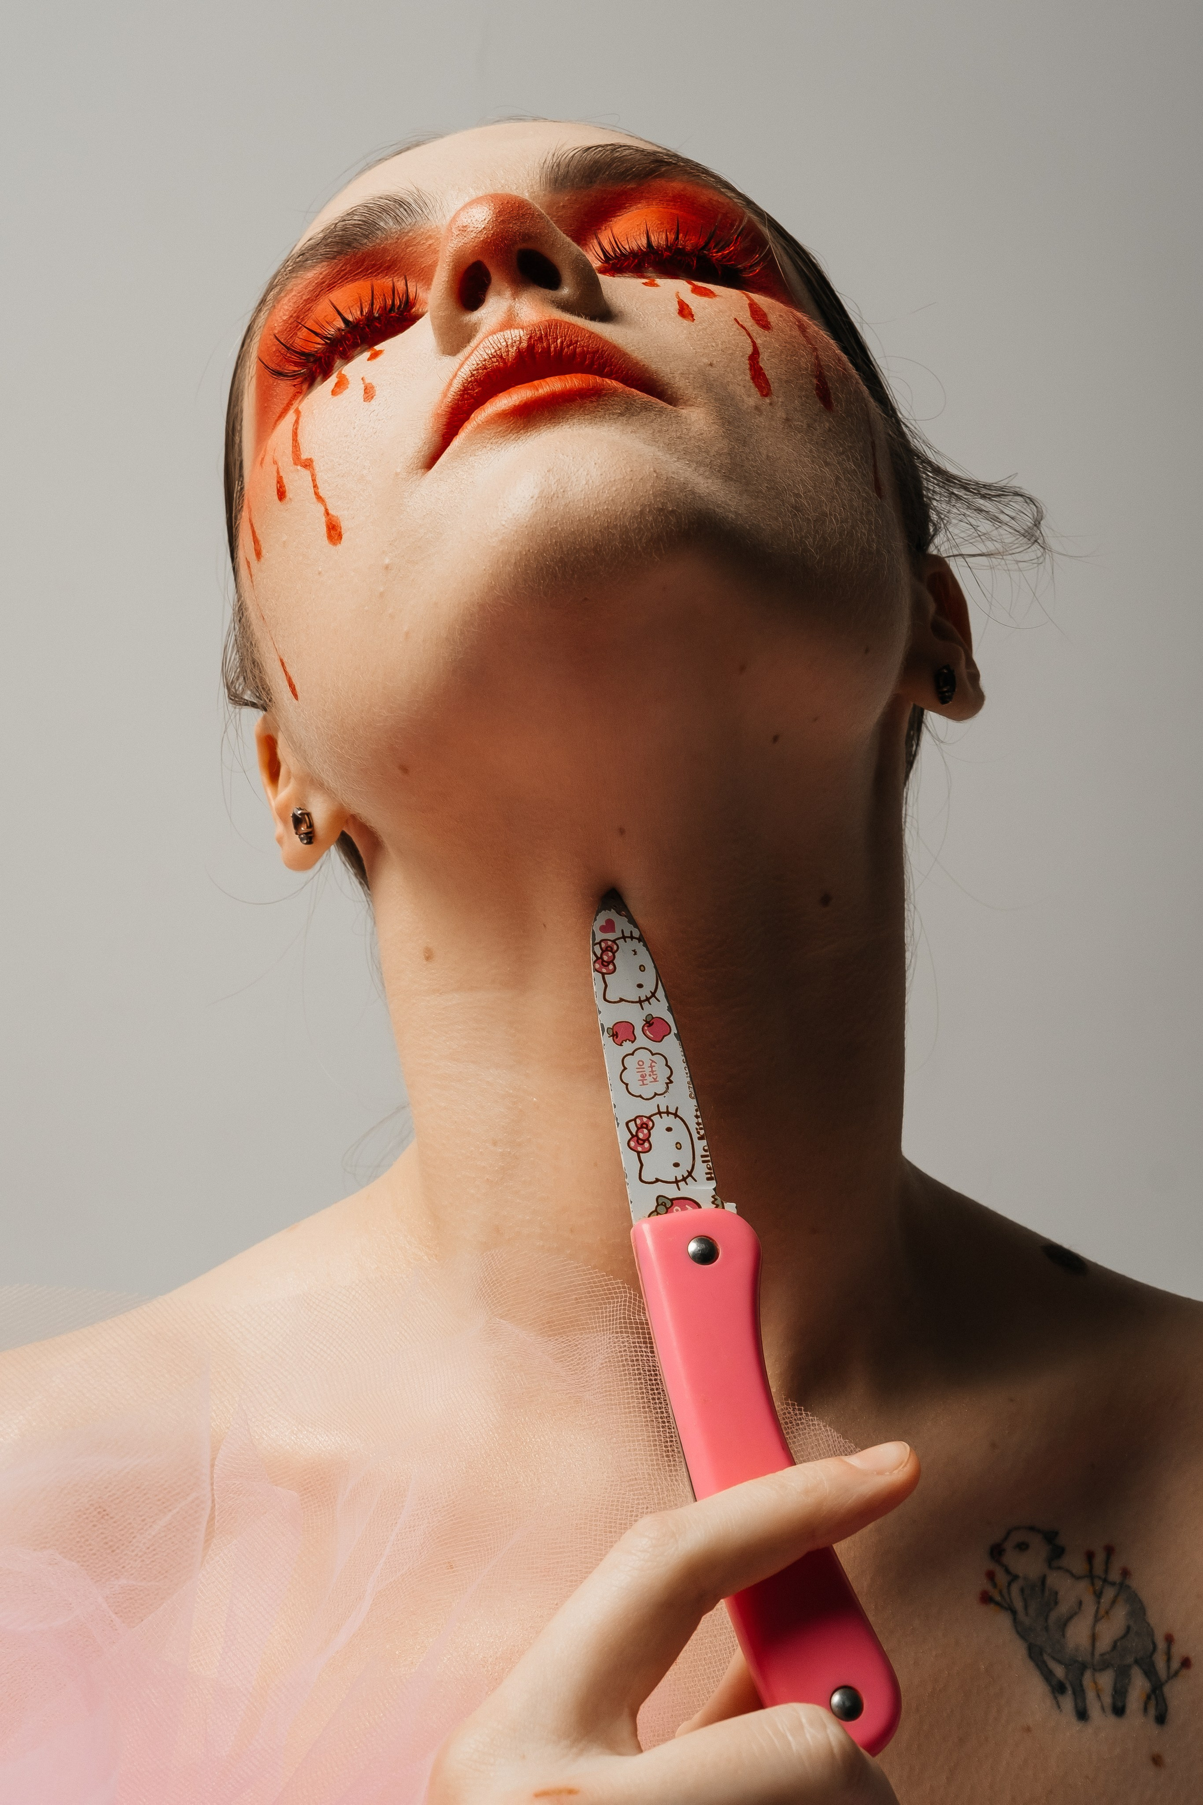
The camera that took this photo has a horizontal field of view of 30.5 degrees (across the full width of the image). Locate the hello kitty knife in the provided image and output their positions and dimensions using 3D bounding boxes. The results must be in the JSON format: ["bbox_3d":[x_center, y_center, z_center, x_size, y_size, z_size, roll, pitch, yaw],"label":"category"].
[{"bbox_3d":[0.018,0.069,0.400,0.024,0.169,0.013,-11,-30,-10],"label":"hello kitty knife"}]

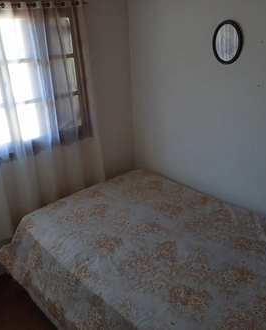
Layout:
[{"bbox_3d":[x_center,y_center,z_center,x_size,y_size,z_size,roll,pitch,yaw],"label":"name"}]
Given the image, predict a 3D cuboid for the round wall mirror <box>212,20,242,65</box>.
[{"bbox_3d":[0.596,-0.779,2.253,0.025,0.268,0.230,-19,26,-36],"label":"round wall mirror"}]

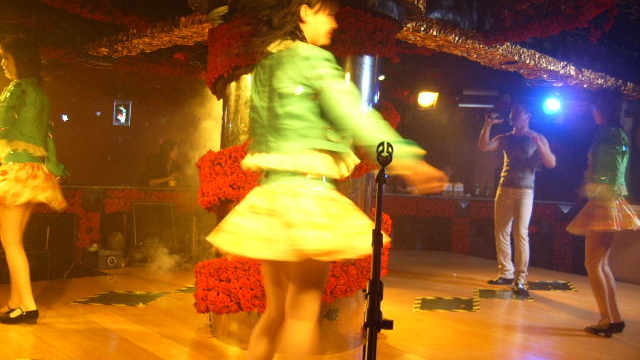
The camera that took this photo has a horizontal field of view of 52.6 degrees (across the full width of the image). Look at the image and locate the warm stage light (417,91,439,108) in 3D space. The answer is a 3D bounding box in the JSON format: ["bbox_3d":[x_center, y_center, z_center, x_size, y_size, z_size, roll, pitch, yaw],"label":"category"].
[{"bbox_3d":[1.445,-1.082,8.700,0.290,0.250,0.250,3,-1,12],"label":"warm stage light"}]

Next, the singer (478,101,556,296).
[{"bbox_3d":[1.847,0.175,6.050,0.720,1.770,0.500,3,-1,21],"label":"singer"}]

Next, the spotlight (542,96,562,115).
[{"bbox_3d":[3.126,-1.002,8.700,0.250,0.250,0.260,3,-1,22],"label":"spotlight"}]

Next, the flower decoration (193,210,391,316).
[{"bbox_3d":[-0.155,0.439,3.780,1.120,0.600,1.120,3,-1,-2],"label":"flower decoration"}]

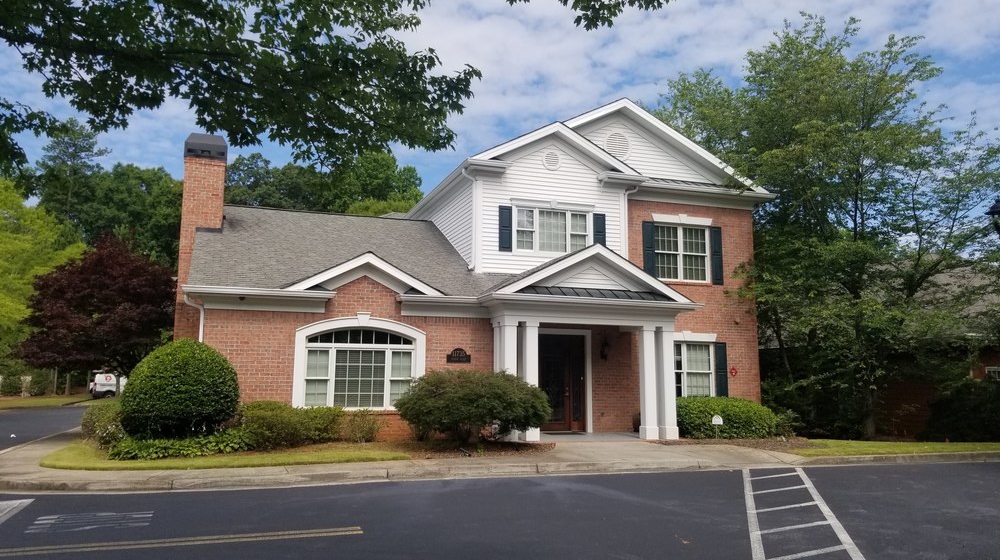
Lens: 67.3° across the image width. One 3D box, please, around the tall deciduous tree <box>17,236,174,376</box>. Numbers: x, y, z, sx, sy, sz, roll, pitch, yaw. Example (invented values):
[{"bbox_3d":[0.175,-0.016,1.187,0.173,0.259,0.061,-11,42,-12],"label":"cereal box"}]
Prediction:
[{"bbox_3d":[-17.642,1.553,32.929,6.600,7.095,6.500,3,-10,-17],"label":"tall deciduous tree"}]

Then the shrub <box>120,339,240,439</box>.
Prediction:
[{"bbox_3d":[-5.852,2.085,13.732,2.040,1.910,2.060,3,-10,-17],"label":"shrub"}]

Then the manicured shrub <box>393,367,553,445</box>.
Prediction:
[{"bbox_3d":[-0.531,2.557,14.908,3.040,1.470,2.500,3,-10,-17],"label":"manicured shrub"}]

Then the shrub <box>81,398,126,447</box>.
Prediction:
[{"bbox_3d":[-7.382,2.642,13.928,0.920,0.900,1.050,3,-10,-17],"label":"shrub"}]

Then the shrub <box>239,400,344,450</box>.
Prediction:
[{"bbox_3d":[-4.035,2.757,14.408,2.040,0.860,1.400,3,-10,-17],"label":"shrub"}]

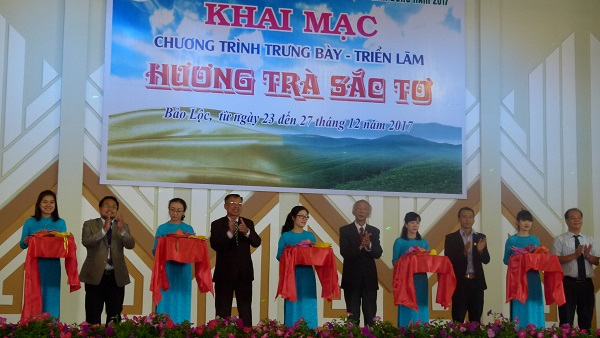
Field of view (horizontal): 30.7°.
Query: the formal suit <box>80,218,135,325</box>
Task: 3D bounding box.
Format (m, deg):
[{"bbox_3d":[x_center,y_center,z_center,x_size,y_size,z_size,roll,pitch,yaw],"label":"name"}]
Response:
[{"bbox_3d":[-1.873,1.158,10.445,0.480,1.371,0.370,3,-7,-19],"label":"formal suit"}]

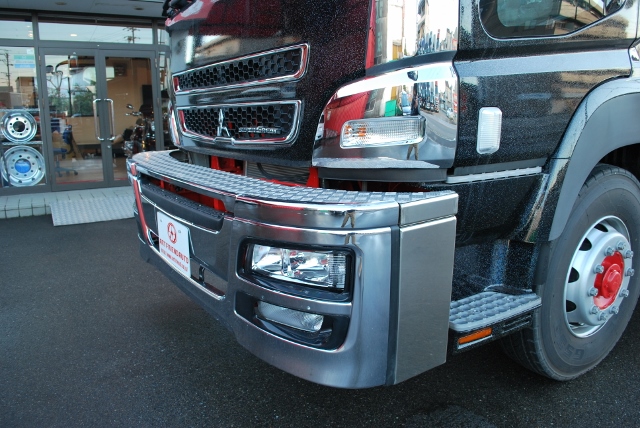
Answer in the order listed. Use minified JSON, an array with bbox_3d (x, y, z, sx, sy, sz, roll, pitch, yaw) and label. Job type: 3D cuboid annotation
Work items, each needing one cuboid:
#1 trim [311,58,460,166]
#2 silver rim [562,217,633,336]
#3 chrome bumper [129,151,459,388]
[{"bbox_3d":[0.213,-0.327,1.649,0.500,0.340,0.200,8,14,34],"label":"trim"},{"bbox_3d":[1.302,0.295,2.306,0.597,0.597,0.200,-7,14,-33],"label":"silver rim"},{"bbox_3d":[-0.502,0.055,2.363,0.540,0.560,2.460,-8,14,-34],"label":"chrome bumper"}]

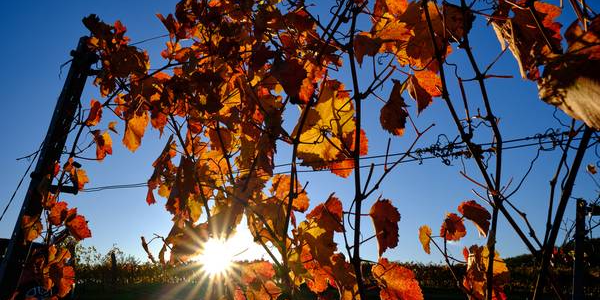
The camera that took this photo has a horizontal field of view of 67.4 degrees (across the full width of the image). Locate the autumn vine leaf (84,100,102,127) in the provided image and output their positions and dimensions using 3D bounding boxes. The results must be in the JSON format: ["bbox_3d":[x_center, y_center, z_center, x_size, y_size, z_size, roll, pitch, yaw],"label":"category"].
[{"bbox_3d":[-0.650,-0.118,1.417,0.048,0.086,0.035,19,-15,-12],"label":"autumn vine leaf"}]

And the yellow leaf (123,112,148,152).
[{"bbox_3d":[-0.492,-0.055,1.345,0.062,0.110,0.035,17,-15,-10],"label":"yellow leaf"}]

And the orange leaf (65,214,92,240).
[{"bbox_3d":[-0.711,0.249,1.444,0.090,0.083,0.035,3,-15,-13],"label":"orange leaf"}]

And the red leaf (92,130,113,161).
[{"bbox_3d":[-0.624,-0.014,1.421,0.057,0.093,0.050,12,-19,-38],"label":"red leaf"}]

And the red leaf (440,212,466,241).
[{"bbox_3d":[0.332,0.166,0.974,0.056,0.061,0.030,-2,-15,9],"label":"red leaf"}]

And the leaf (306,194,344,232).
[{"bbox_3d":[0.058,0.145,1.031,0.087,0.085,0.060,-1,-15,3],"label":"leaf"}]

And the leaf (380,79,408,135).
[{"bbox_3d":[0.214,-0.096,1.017,0.063,0.129,0.050,-3,-15,12],"label":"leaf"}]

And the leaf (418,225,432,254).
[{"bbox_3d":[0.257,0.183,0.920,0.029,0.060,0.040,-4,-16,15],"label":"leaf"}]

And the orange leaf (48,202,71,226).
[{"bbox_3d":[-0.767,0.206,1.435,0.070,0.075,0.045,8,-17,-27],"label":"orange leaf"}]

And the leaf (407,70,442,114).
[{"bbox_3d":[0.277,-0.130,1.000,0.080,0.093,0.045,-2,-15,8],"label":"leaf"}]

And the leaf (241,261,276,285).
[{"bbox_3d":[-0.099,0.292,1.072,0.086,0.056,0.045,1,-15,-5],"label":"leaf"}]

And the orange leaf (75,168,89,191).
[{"bbox_3d":[-0.699,0.094,1.438,0.045,0.070,0.025,3,-15,-13],"label":"orange leaf"}]

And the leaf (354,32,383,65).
[{"bbox_3d":[0.165,-0.244,1.082,0.067,0.075,0.045,-2,-15,9],"label":"leaf"}]

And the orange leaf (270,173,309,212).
[{"bbox_3d":[-0.024,0.110,1.135,0.101,0.096,0.035,0,-15,-1],"label":"orange leaf"}]

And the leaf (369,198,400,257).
[{"bbox_3d":[0.181,0.166,0.963,0.062,0.122,0.050,2,-15,-9],"label":"leaf"}]

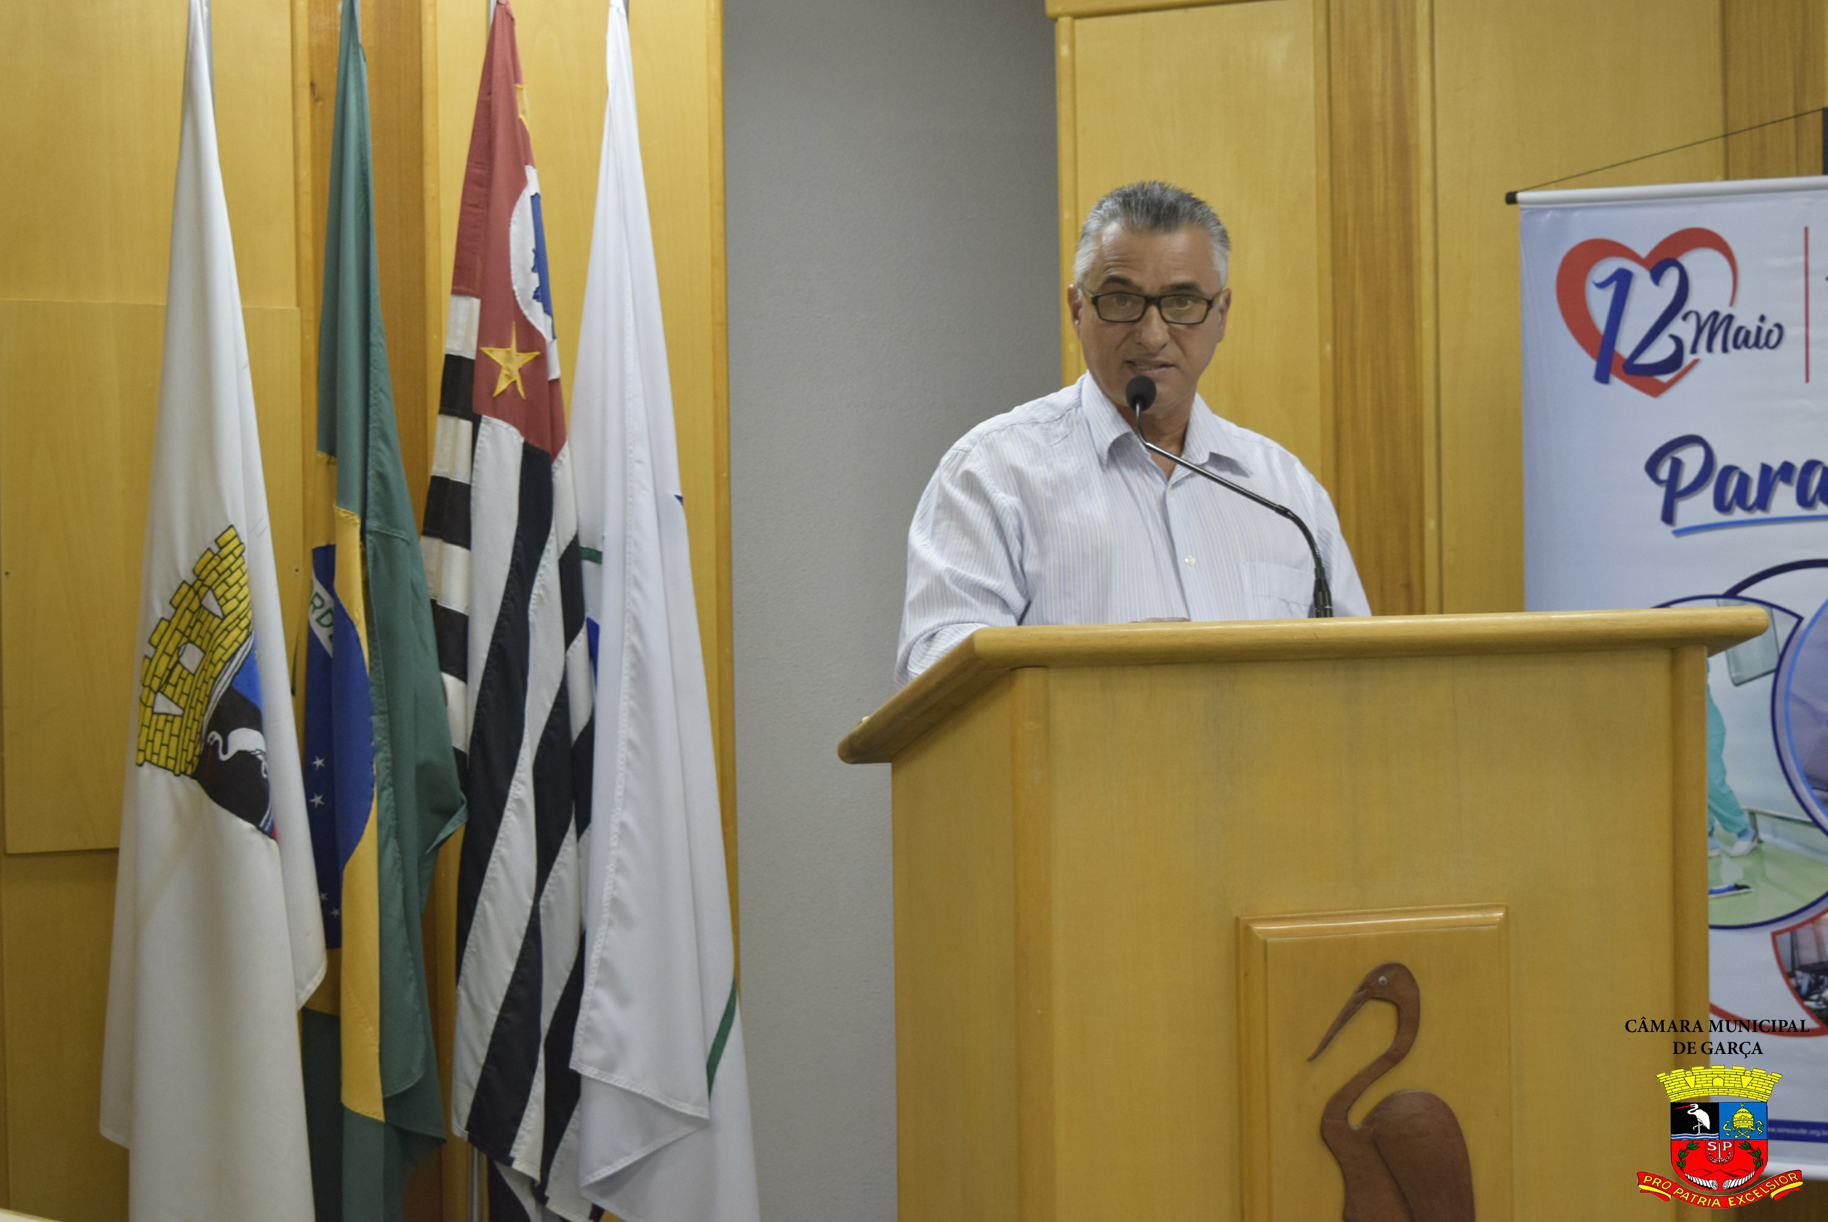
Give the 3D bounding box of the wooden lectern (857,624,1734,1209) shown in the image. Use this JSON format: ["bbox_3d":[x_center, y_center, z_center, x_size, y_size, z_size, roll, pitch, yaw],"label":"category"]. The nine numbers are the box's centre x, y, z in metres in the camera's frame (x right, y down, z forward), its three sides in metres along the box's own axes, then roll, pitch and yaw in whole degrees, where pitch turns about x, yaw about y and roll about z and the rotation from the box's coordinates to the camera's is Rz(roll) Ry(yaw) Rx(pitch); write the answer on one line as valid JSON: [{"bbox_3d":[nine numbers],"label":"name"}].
[{"bbox_3d":[0.376,0.604,3.352,0.800,1.200,0.440,-1,2,-19],"label":"wooden lectern"}]

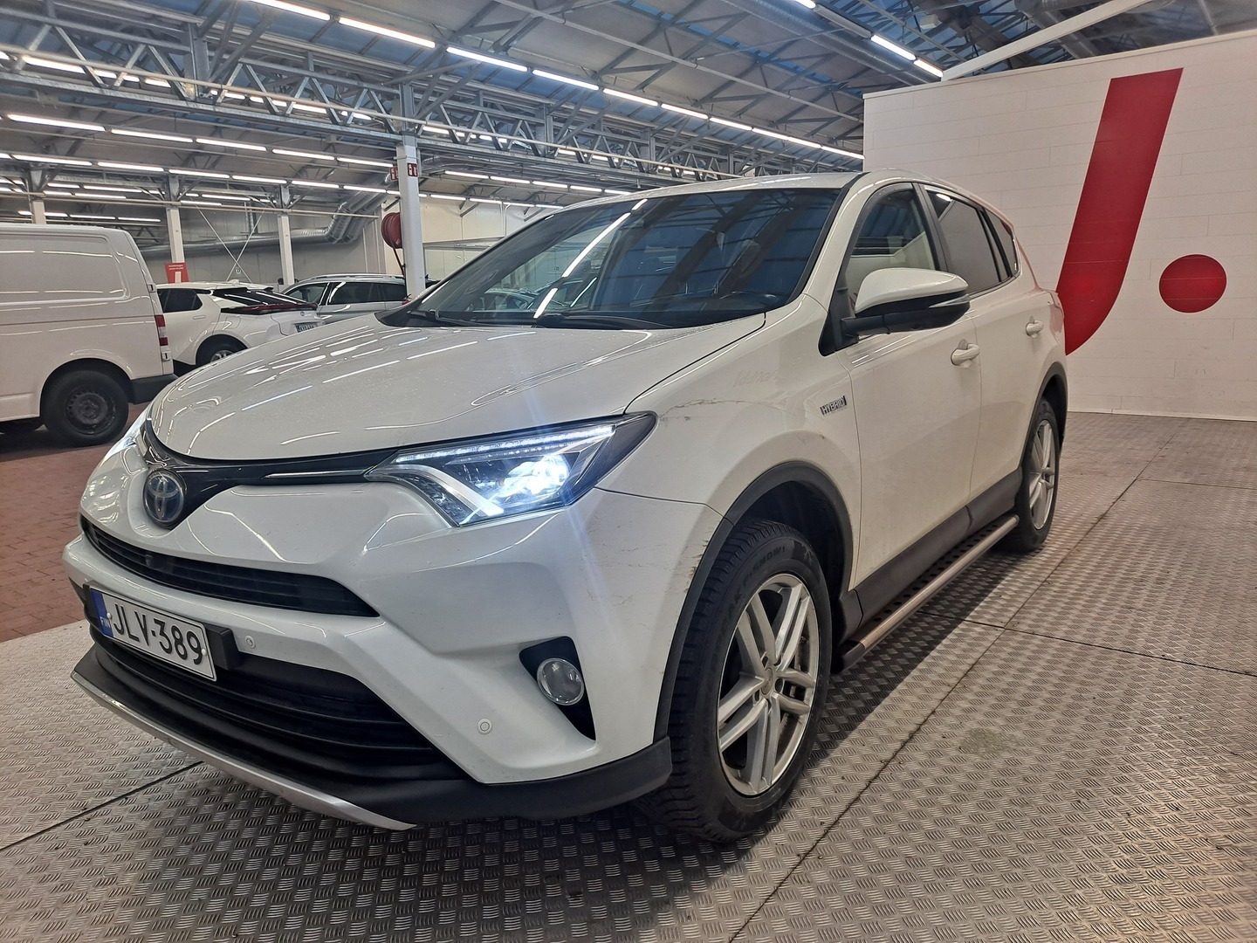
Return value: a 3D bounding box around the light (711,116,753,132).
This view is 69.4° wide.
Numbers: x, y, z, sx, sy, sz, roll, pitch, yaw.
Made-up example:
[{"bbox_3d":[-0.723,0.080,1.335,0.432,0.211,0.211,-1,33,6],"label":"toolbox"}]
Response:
[{"bbox_3d":[2.036,-6.812,17.830,0.090,0.070,1.500,6,13,37],"label":"light"}]

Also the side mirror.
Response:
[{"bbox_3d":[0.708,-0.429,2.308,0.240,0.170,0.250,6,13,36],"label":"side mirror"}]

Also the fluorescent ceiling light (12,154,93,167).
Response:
[{"bbox_3d":[-12.515,-6.765,19.778,0.090,0.070,1.500,6,13,37],"label":"fluorescent ceiling light"}]

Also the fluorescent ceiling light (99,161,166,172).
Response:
[{"bbox_3d":[-11.488,-7.032,21.019,0.090,0.070,1.500,6,13,37],"label":"fluorescent ceiling light"}]

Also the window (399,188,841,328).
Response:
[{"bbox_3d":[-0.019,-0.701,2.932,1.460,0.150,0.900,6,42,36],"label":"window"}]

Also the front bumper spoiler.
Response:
[{"bbox_3d":[-0.769,0.504,2.033,1.740,0.150,0.520,6,13,36],"label":"front bumper spoiler"}]

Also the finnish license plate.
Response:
[{"bbox_3d":[-0.946,0.314,1.792,0.442,0.118,0.015,6,16,36],"label":"finnish license plate"}]

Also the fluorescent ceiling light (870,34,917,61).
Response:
[{"bbox_3d":[3.598,-5.745,12.306,0.110,0.060,1.480,7,13,37],"label":"fluorescent ceiling light"}]

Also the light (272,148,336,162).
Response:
[{"bbox_3d":[-6.901,-6.738,19.329,0.110,0.060,1.480,7,13,37],"label":"light"}]

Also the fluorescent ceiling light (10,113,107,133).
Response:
[{"bbox_3d":[-9.834,-5.986,15.604,0.110,0.060,1.480,7,13,37],"label":"fluorescent ceiling light"}]

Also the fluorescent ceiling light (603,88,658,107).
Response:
[{"bbox_3d":[0.041,-6.209,15.059,0.110,0.060,1.480,7,13,37],"label":"fluorescent ceiling light"}]

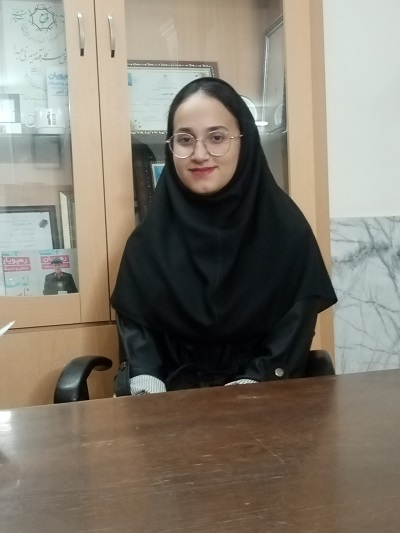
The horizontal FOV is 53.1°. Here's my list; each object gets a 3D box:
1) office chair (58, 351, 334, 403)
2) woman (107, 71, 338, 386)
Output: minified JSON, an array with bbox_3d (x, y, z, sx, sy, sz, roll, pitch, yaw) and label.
[{"bbox_3d":[-0.003,0.411,0.884,0.610,0.980,0.620,-2,2,6],"label":"office chair"},{"bbox_3d":[0.040,0.246,0.809,0.480,1.320,0.620,-2,2,7],"label":"woman"}]

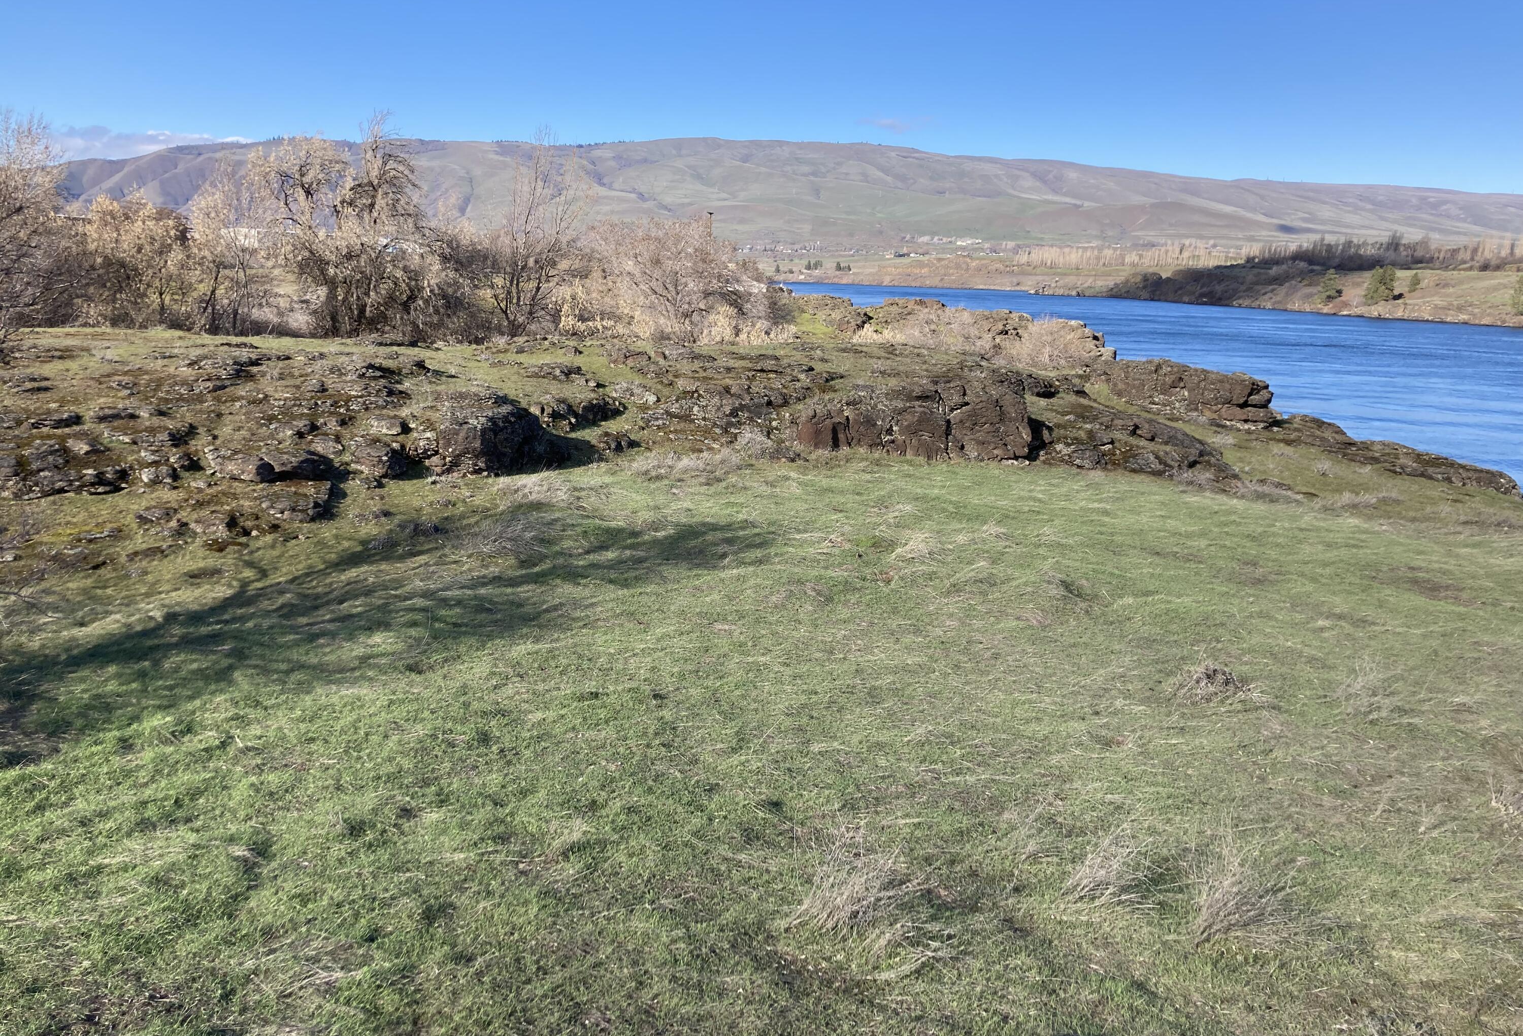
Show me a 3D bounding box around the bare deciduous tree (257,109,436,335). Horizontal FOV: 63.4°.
[{"bbox_3d":[-12.268,-8.585,36.552,5.084,6.459,4.576,-4,12,-18],"label":"bare deciduous tree"}]

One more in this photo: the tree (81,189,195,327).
[{"bbox_3d":[-18.367,-7.659,36.418,2.925,4.086,2.633,-6,13,-26],"label":"tree"}]

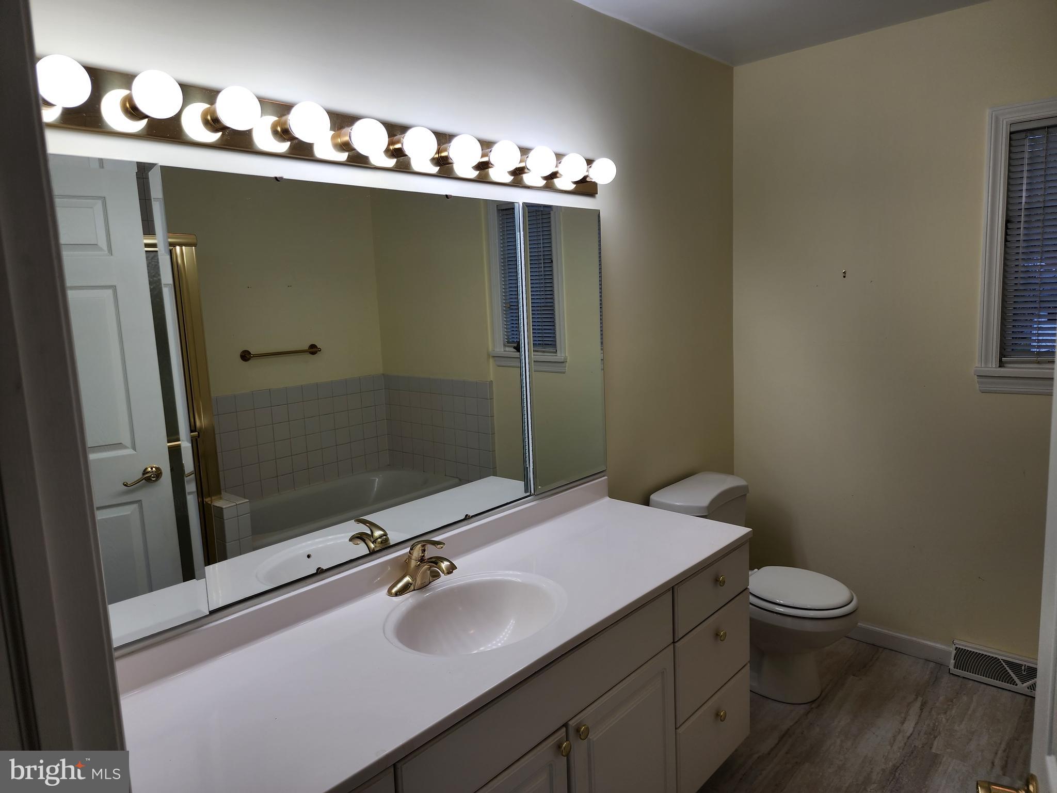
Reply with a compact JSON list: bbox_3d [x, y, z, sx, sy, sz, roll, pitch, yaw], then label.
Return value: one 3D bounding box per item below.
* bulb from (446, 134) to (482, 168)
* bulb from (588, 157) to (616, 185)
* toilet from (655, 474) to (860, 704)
[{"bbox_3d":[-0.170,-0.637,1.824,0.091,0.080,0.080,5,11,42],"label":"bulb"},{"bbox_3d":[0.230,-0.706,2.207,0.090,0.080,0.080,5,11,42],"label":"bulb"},{"bbox_3d":[0.890,0.747,2.707,0.710,0.735,0.460,5,11,42],"label":"toilet"}]

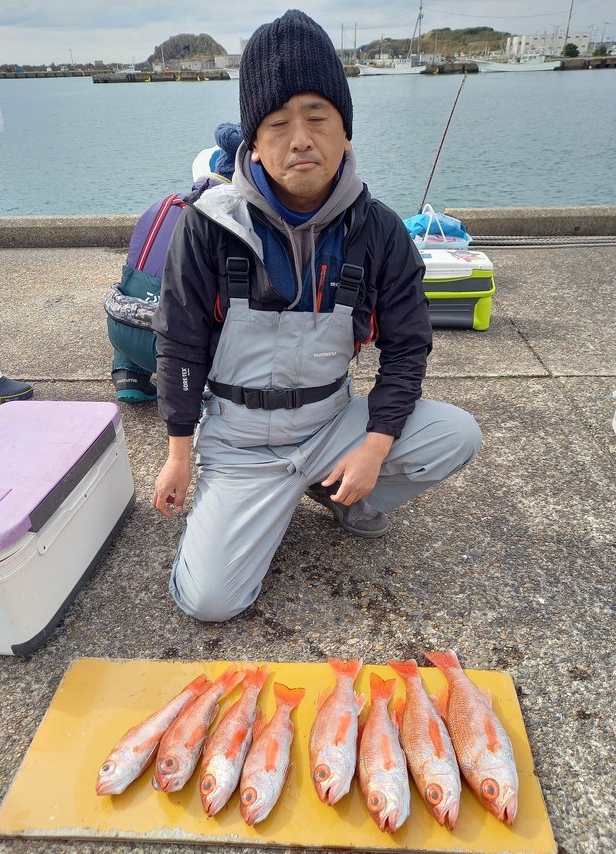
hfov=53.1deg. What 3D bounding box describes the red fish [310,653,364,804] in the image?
[{"bbox_3d":[0.053,0.546,1.154,0.086,0.051,0.307,3,31,7],"label":"red fish"}]

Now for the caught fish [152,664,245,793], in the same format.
[{"bbox_3d":[-0.206,0.548,1.162,0.077,0.046,0.281,11,32,19],"label":"caught fish"}]

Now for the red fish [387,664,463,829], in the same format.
[{"bbox_3d":[0.220,0.555,1.130,0.094,0.056,0.336,-3,30,-4],"label":"red fish"}]

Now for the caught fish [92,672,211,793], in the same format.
[{"bbox_3d":[-0.275,0.560,1.142,0.074,0.047,0.284,17,35,27],"label":"caught fish"}]

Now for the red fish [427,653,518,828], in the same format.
[{"bbox_3d":[0.313,0.545,1.143,0.113,0.059,0.354,-4,31,-6],"label":"red fish"}]

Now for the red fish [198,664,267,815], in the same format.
[{"bbox_3d":[-0.134,0.556,1.141,0.070,0.051,0.312,5,31,9],"label":"red fish"}]

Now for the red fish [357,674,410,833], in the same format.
[{"bbox_3d":[0.136,0.569,1.115,0.084,0.050,0.303,2,30,4],"label":"red fish"}]

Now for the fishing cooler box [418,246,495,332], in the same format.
[{"bbox_3d":[0.626,-0.666,2.987,0.500,0.320,0.300,-1,30,0],"label":"fishing cooler box"}]

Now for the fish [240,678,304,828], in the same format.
[{"bbox_3d":[-0.066,0.575,1.114,0.074,0.045,0.273,5,31,11],"label":"fish"}]

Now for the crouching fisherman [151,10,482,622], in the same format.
[{"bbox_3d":[0.017,-0.206,1.362,0.720,1.180,0.580,-2,30,-2],"label":"crouching fisherman"}]

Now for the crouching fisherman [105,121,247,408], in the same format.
[{"bbox_3d":[-0.389,-0.616,2.301,0.680,0.950,0.520,-16,34,-24],"label":"crouching fisherman"}]

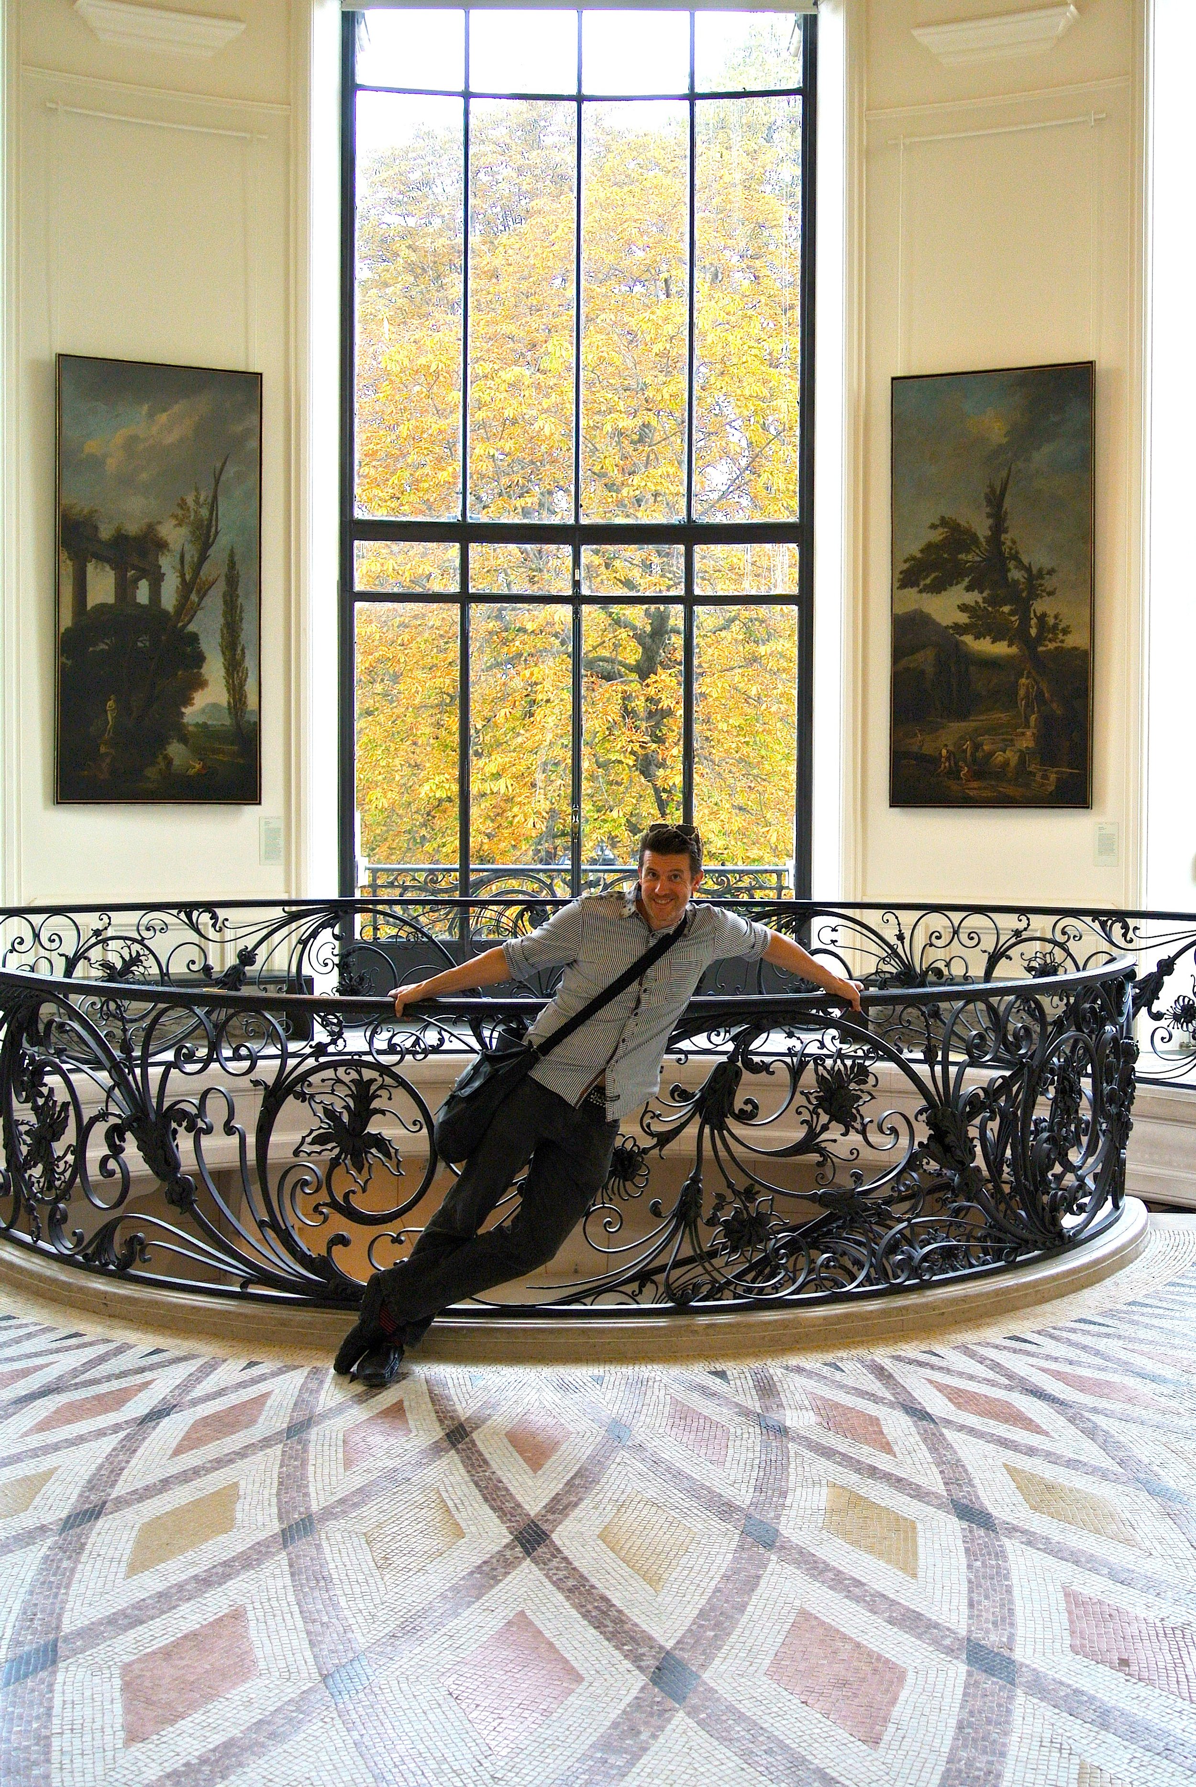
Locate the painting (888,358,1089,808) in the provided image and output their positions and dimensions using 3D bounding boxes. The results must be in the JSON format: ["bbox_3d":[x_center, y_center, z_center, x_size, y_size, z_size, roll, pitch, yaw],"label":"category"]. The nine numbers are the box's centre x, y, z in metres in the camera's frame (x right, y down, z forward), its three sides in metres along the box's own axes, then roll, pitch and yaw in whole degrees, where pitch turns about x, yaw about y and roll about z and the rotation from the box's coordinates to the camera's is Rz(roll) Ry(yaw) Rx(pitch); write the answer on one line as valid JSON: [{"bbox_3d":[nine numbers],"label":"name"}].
[{"bbox_3d":[2.628,-2.028,13.962,1.351,2.912,0.070,1,2,24],"label":"painting"}]

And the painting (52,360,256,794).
[{"bbox_3d":[-2.924,-2.057,13.962,1.354,2.925,0.070,-1,2,-24],"label":"painting"}]

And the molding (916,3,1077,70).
[{"bbox_3d":[2.600,-5.606,13.714,1.037,0.210,0.240,1,2,24],"label":"molding"}]

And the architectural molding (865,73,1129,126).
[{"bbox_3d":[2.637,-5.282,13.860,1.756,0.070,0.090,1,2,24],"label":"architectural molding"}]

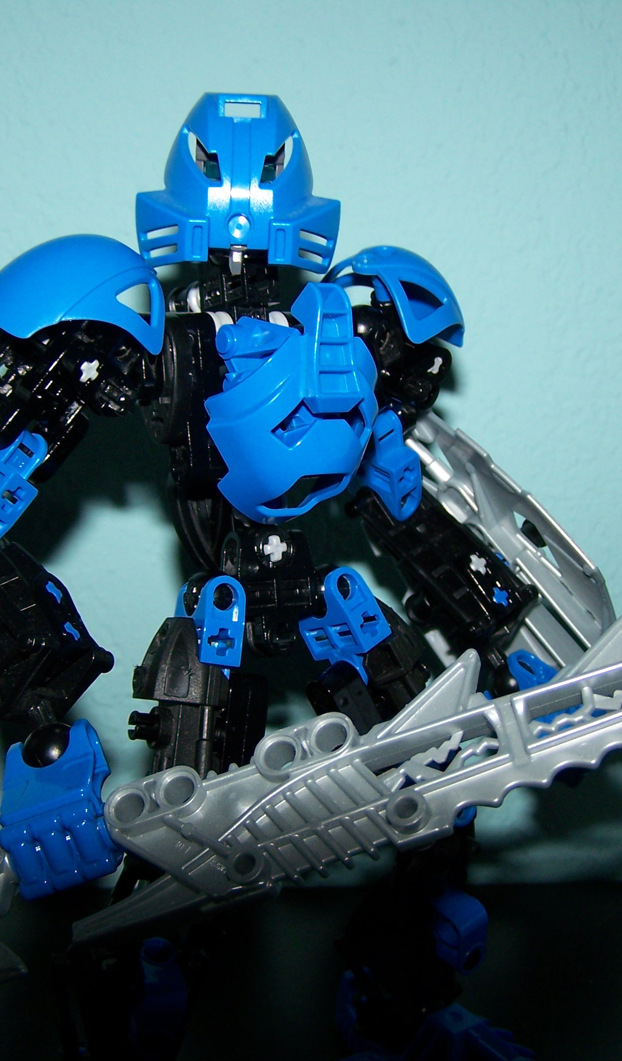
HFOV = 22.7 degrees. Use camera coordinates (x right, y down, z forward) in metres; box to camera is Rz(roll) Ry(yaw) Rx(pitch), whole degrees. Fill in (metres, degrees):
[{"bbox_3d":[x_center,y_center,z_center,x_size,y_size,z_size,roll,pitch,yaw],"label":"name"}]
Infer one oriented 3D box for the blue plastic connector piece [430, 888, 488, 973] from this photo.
[{"bbox_3d":[0.029,0.079,0.304,0.012,0.015,0.012,-5,11,-30],"label":"blue plastic connector piece"}]

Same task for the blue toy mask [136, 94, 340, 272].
[{"bbox_3d":[-0.013,-0.064,0.285,0.037,0.033,0.028,2,7,-3],"label":"blue toy mask"}]

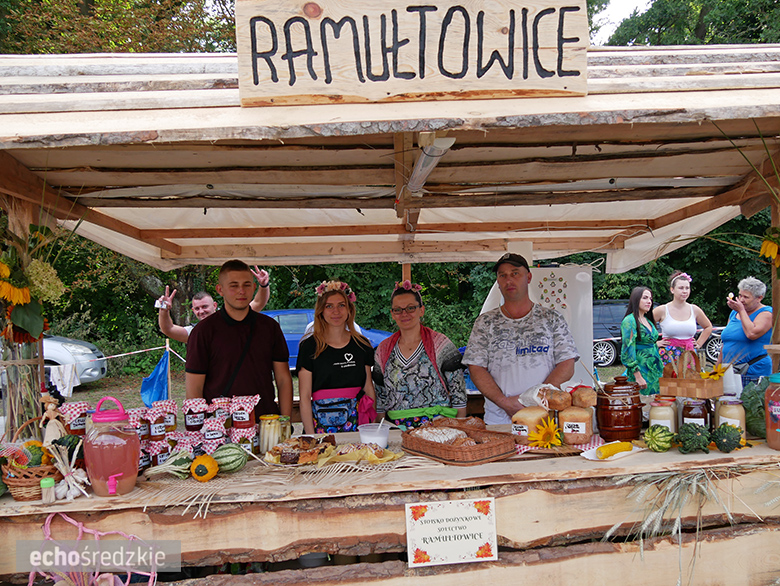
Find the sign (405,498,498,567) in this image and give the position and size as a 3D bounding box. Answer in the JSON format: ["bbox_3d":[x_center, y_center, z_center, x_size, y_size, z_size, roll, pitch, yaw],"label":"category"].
[{"bbox_3d":[0.206,0.798,2.100,0.297,0.210,0.006,-3,1,-4],"label":"sign"}]

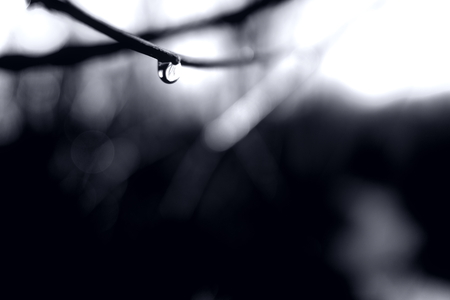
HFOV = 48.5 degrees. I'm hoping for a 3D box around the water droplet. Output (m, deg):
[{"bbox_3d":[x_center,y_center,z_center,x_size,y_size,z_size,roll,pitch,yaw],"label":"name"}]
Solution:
[{"bbox_3d":[-0.012,-0.017,0.110,0.005,0.005,0.005,0,0,0],"label":"water droplet"}]

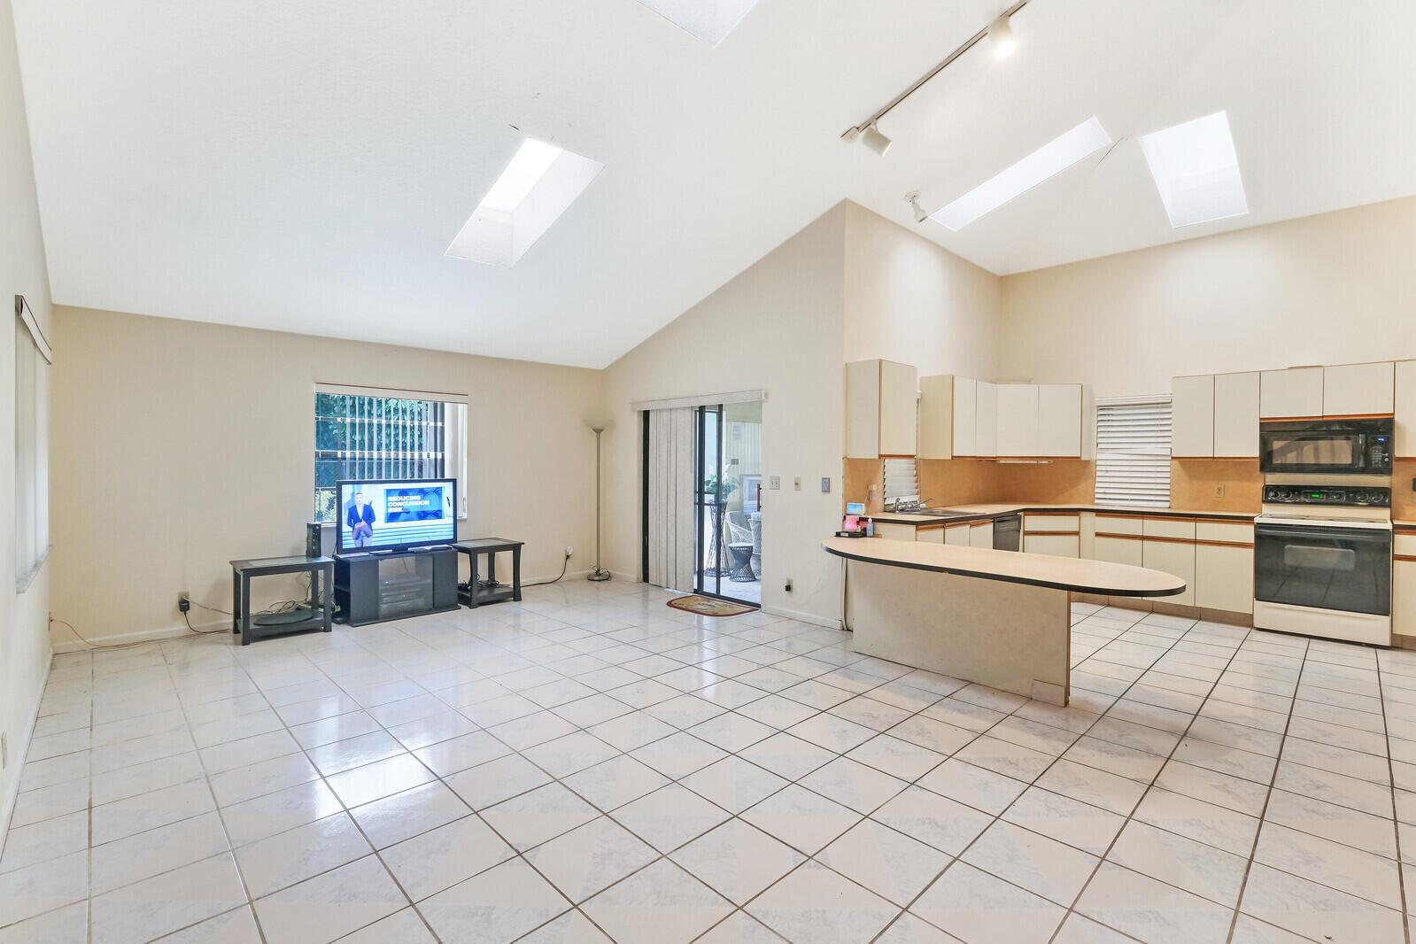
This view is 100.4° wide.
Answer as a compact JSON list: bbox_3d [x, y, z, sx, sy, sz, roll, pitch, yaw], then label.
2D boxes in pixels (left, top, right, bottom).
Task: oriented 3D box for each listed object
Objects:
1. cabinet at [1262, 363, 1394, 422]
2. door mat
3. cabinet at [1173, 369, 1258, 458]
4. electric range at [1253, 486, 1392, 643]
[{"bbox_3d":[5.153,-0.651,4.949,0.755,0.420,0.335,1,1,44],"label":"cabinet"},{"bbox_3d":[-0.007,1.281,5.647,0.478,0.015,0.823,-1,1,-44],"label":"door mat"},{"bbox_3d":[4.663,-0.501,5.425,0.605,0.755,0.335,1,1,44],"label":"cabinet"},{"bbox_3d":[5.083,0.732,4.901,0.638,1.180,0.756,-1,1,-44],"label":"electric range"}]

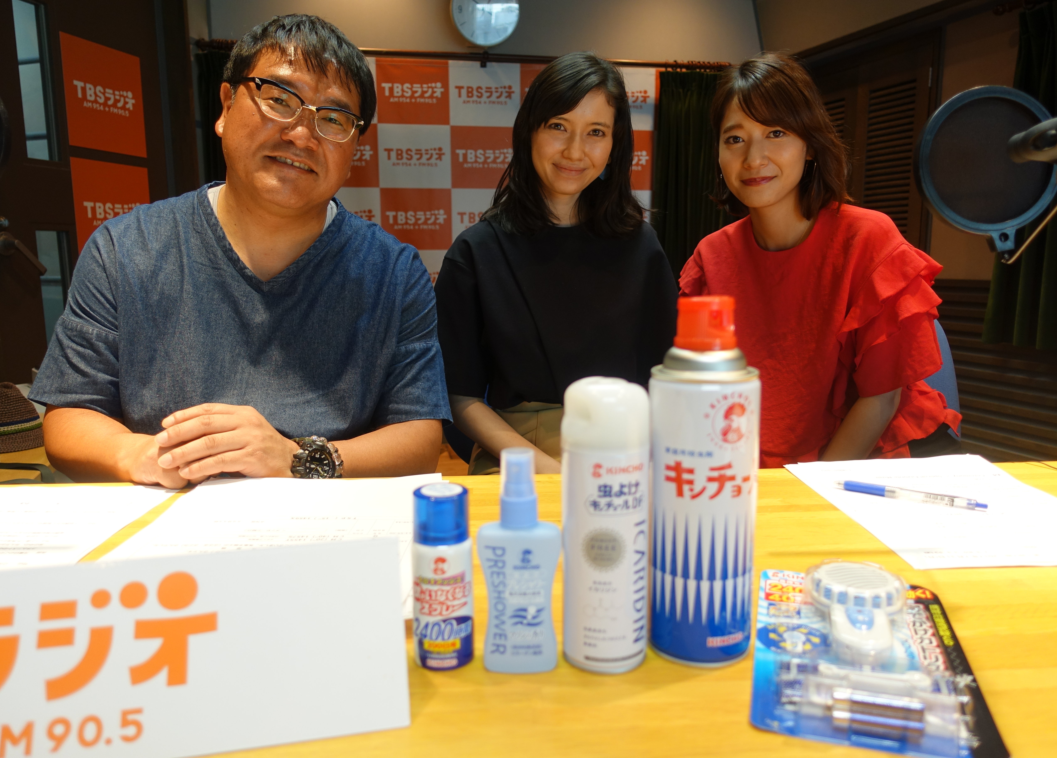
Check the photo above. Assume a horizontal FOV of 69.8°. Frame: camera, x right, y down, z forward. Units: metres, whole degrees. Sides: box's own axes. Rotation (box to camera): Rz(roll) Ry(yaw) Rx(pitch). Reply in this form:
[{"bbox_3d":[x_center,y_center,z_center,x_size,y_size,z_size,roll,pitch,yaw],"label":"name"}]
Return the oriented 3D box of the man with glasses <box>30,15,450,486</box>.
[{"bbox_3d":[-0.383,0.179,1.064,0.580,1.290,0.680,-2,8,-14],"label":"man with glasses"}]

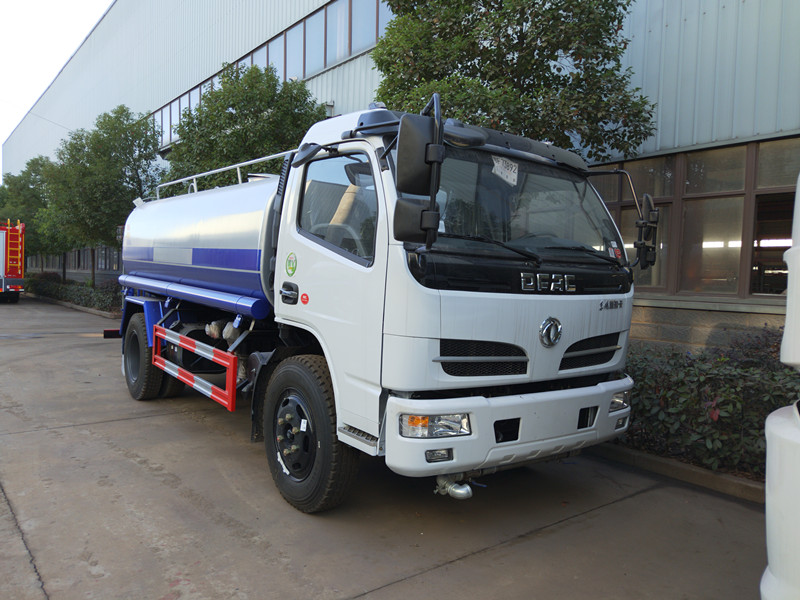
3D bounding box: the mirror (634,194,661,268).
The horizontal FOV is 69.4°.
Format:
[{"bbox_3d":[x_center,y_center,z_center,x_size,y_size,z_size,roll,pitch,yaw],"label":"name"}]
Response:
[{"bbox_3d":[1.765,-0.496,4.120,0.160,0.540,0.220,3,3,27],"label":"mirror"}]

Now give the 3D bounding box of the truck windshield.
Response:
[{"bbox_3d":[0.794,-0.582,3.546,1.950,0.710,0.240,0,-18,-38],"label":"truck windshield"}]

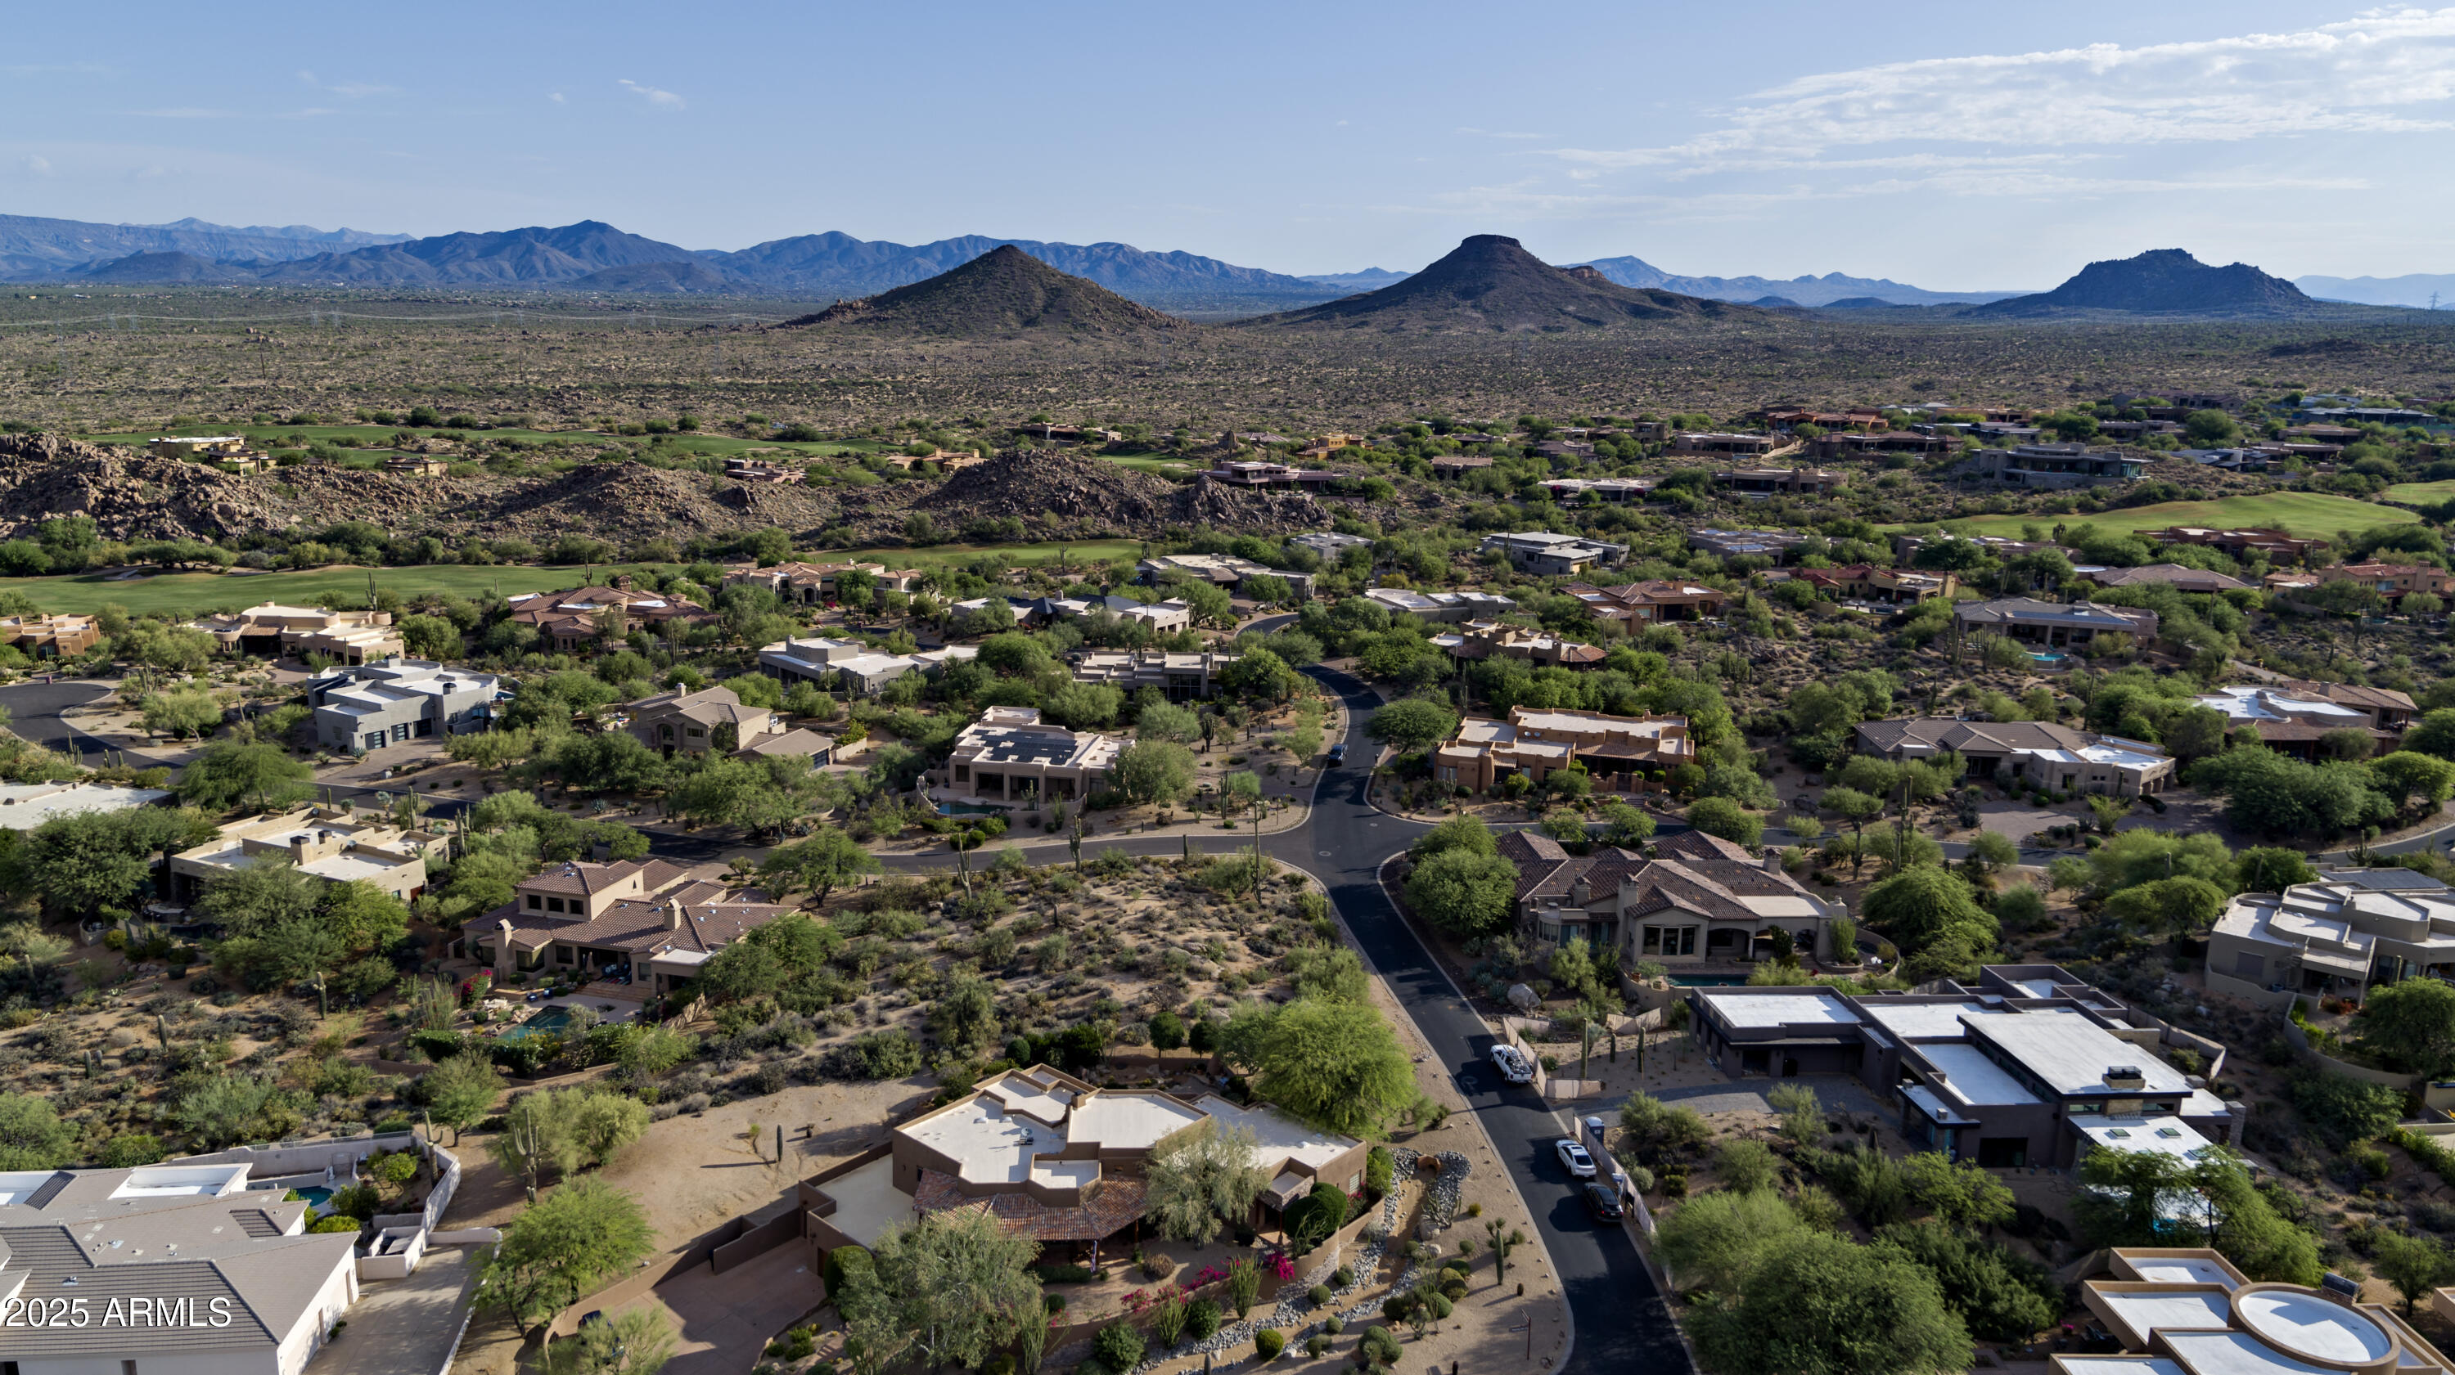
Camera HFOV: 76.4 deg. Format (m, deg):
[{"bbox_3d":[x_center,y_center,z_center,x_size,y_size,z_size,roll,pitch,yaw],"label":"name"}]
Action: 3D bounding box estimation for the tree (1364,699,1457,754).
[{"bbox_3d":[27.000,5.850,229.170,13.200,7.600,12.000,0,14,0],"label":"tree"}]

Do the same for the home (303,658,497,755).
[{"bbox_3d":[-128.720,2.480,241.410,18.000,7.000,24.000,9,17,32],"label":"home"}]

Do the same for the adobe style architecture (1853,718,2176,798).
[{"bbox_3d":[114.090,10.190,226.510,40.000,6.000,19.000,2,15,9],"label":"adobe style architecture"}]

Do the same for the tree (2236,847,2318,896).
[{"bbox_3d":[122.720,21.680,182.840,8.000,5.800,7.800,0,15,0],"label":"tree"}]

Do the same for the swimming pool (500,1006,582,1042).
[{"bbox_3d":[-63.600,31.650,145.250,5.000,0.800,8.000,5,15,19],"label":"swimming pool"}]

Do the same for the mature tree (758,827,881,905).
[{"bbox_3d":[-45.010,20.200,171.820,13.000,7.800,11.000,0,14,0],"label":"mature tree"}]

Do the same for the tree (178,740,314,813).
[{"bbox_3d":[-134.750,12.390,214.520,15.800,7.800,14.500,0,15,0],"label":"tree"}]

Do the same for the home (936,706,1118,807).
[{"bbox_3d":[-26.000,9.100,221.740,22.500,5.000,25.000,2,15,7],"label":"home"}]

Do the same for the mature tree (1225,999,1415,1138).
[{"bbox_3d":[7.430,31.300,126.790,15.000,9.000,13.000,0,14,0],"label":"mature tree"}]

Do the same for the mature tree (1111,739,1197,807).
[{"bbox_3d":[-9.800,11.530,205.850,11.200,8.200,10.500,0,14,0],"label":"mature tree"}]

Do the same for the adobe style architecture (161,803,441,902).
[{"bbox_3d":[-104.110,19.540,178.440,24.000,5.200,18.000,5,15,19],"label":"adobe style architecture"}]

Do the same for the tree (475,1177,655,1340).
[{"bbox_3d":[-42.810,37.570,101.630,10.900,8.700,10.000,0,14,0],"label":"tree"}]

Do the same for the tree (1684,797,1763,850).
[{"bbox_3d":[60.700,16.450,191.110,9.200,6.000,8.700,0,14,0],"label":"tree"}]

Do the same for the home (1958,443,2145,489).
[{"bbox_3d":[212.320,-58.790,407.790,42.000,9.500,22.000,7,16,24],"label":"home"}]

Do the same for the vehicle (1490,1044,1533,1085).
[{"bbox_3d":[25.950,34.280,142.360,1.970,1.850,5.500,-3,15,-12],"label":"vehicle"}]

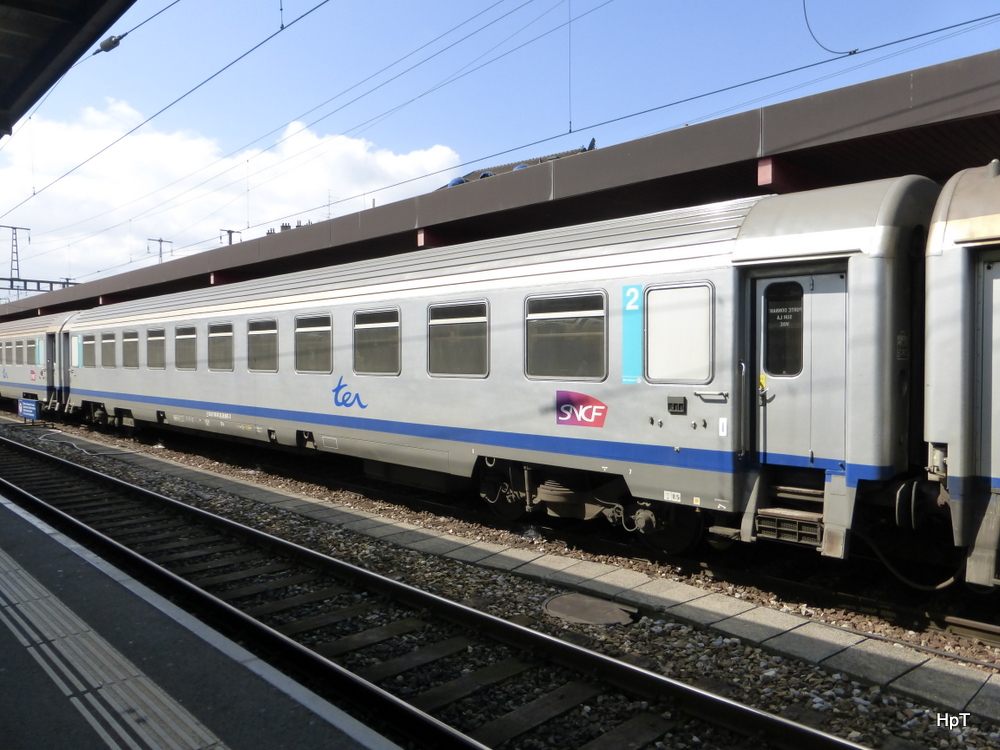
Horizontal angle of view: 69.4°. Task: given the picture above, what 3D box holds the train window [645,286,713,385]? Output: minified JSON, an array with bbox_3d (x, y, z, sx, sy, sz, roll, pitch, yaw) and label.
[{"bbox_3d":[1.815,-0.415,7.334,0.070,0.970,0.780,-1,2,-44],"label":"train window"}]

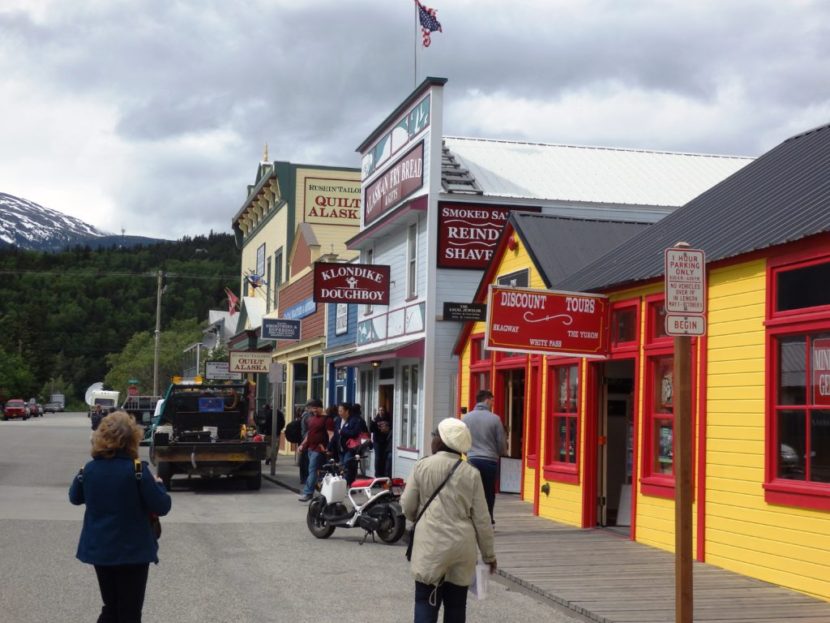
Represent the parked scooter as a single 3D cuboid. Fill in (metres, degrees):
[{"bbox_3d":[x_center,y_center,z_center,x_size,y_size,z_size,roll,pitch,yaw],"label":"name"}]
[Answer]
[{"bbox_3d":[-0.720,2.304,16.014,1.800,1.070,0.730,-3,-6,43],"label":"parked scooter"}]

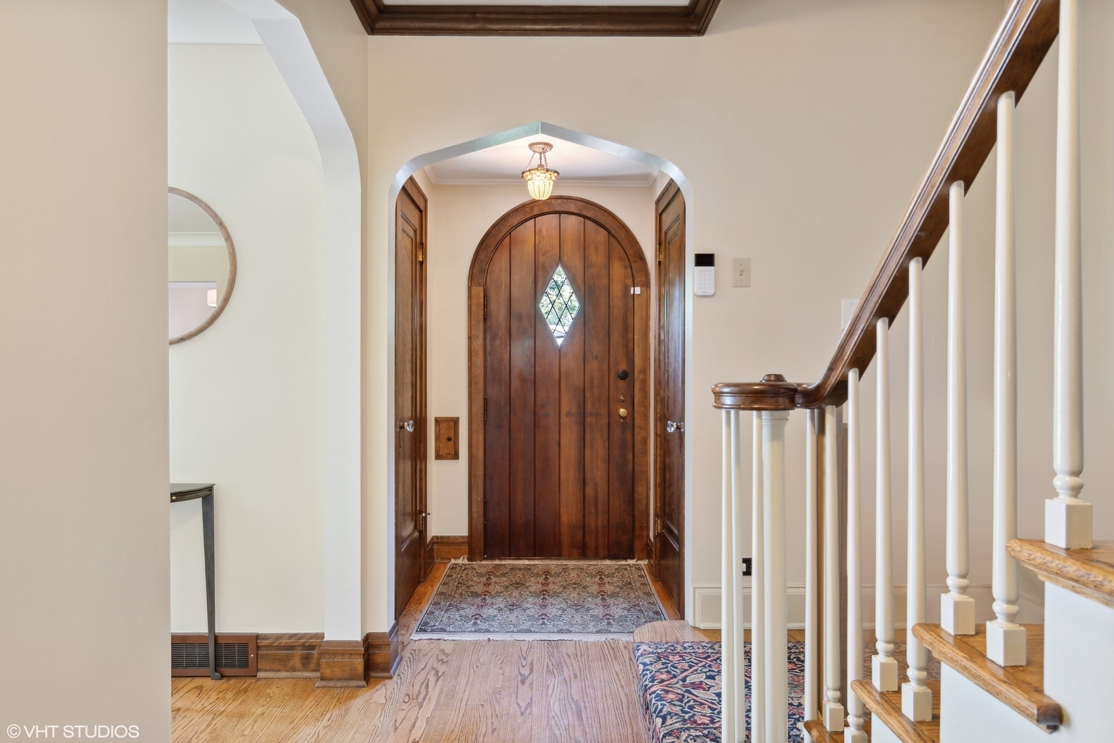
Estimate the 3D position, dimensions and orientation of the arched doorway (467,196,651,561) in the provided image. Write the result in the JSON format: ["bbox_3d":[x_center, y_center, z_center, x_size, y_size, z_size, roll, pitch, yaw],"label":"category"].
[{"bbox_3d":[0.012,0.045,4.050,1.125,2.250,0.130,0,0,-1],"label":"arched doorway"}]

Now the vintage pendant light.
[{"bbox_3d":[-0.085,-1.016,3.330,0.198,0.283,0.198,0,0,0],"label":"vintage pendant light"}]

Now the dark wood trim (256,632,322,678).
[{"bbox_3d":[-1.000,1.076,2.472,0.265,0.168,0.030,0,0,0],"label":"dark wood trim"}]

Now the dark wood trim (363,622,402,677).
[{"bbox_3d":[-0.675,1.076,2.530,0.108,0.168,0.150,0,0,0],"label":"dark wood trim"}]

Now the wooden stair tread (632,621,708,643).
[{"bbox_3d":[0.430,0.990,2.420,0.300,0.036,0.240,0,0,0],"label":"wooden stair tread"}]

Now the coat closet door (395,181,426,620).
[{"bbox_3d":[-0.775,0.140,3.370,0.050,2.060,0.670,0,0,-1],"label":"coat closet door"}]

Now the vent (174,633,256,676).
[{"bbox_3d":[-1.335,1.088,2.495,0.385,0.165,0.030,0,0,-1],"label":"vent"}]

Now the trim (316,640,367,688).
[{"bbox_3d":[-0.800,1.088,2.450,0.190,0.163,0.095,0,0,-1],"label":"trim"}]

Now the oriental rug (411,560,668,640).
[{"bbox_3d":[-0.053,1.155,3.375,1.160,0.010,1.140,0,0,0],"label":"oriental rug"}]

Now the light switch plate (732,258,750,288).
[{"bbox_3d":[0.722,-0.385,2.532,0.070,0.115,0.010,0,0,-1],"label":"light switch plate"}]

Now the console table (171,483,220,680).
[{"bbox_3d":[-1.535,0.790,2.310,0.550,0.738,0.285,0,0,0],"label":"console table"}]

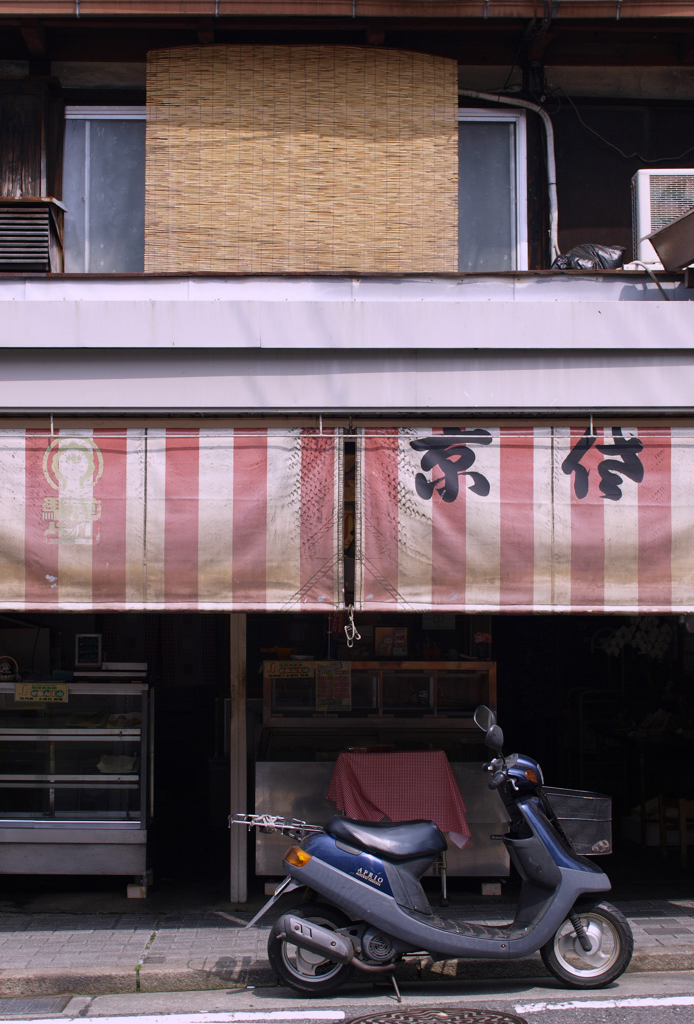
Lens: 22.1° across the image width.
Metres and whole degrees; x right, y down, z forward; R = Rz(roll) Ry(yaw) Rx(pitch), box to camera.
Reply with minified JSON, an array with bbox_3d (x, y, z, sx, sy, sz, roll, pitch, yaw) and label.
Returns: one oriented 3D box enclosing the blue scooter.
[{"bbox_3d":[0.358,1.430,7.460,1.690,1.160,0.660,-1,-3,0],"label":"blue scooter"}]

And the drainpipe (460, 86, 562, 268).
[{"bbox_3d":[0.906,-1.870,9.900,0.570,0.990,0.120,0,-3,0],"label":"drainpipe"}]

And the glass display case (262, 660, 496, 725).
[{"bbox_3d":[0.177,0.955,9.470,1.220,0.340,0.400,0,-3,0],"label":"glass display case"}]

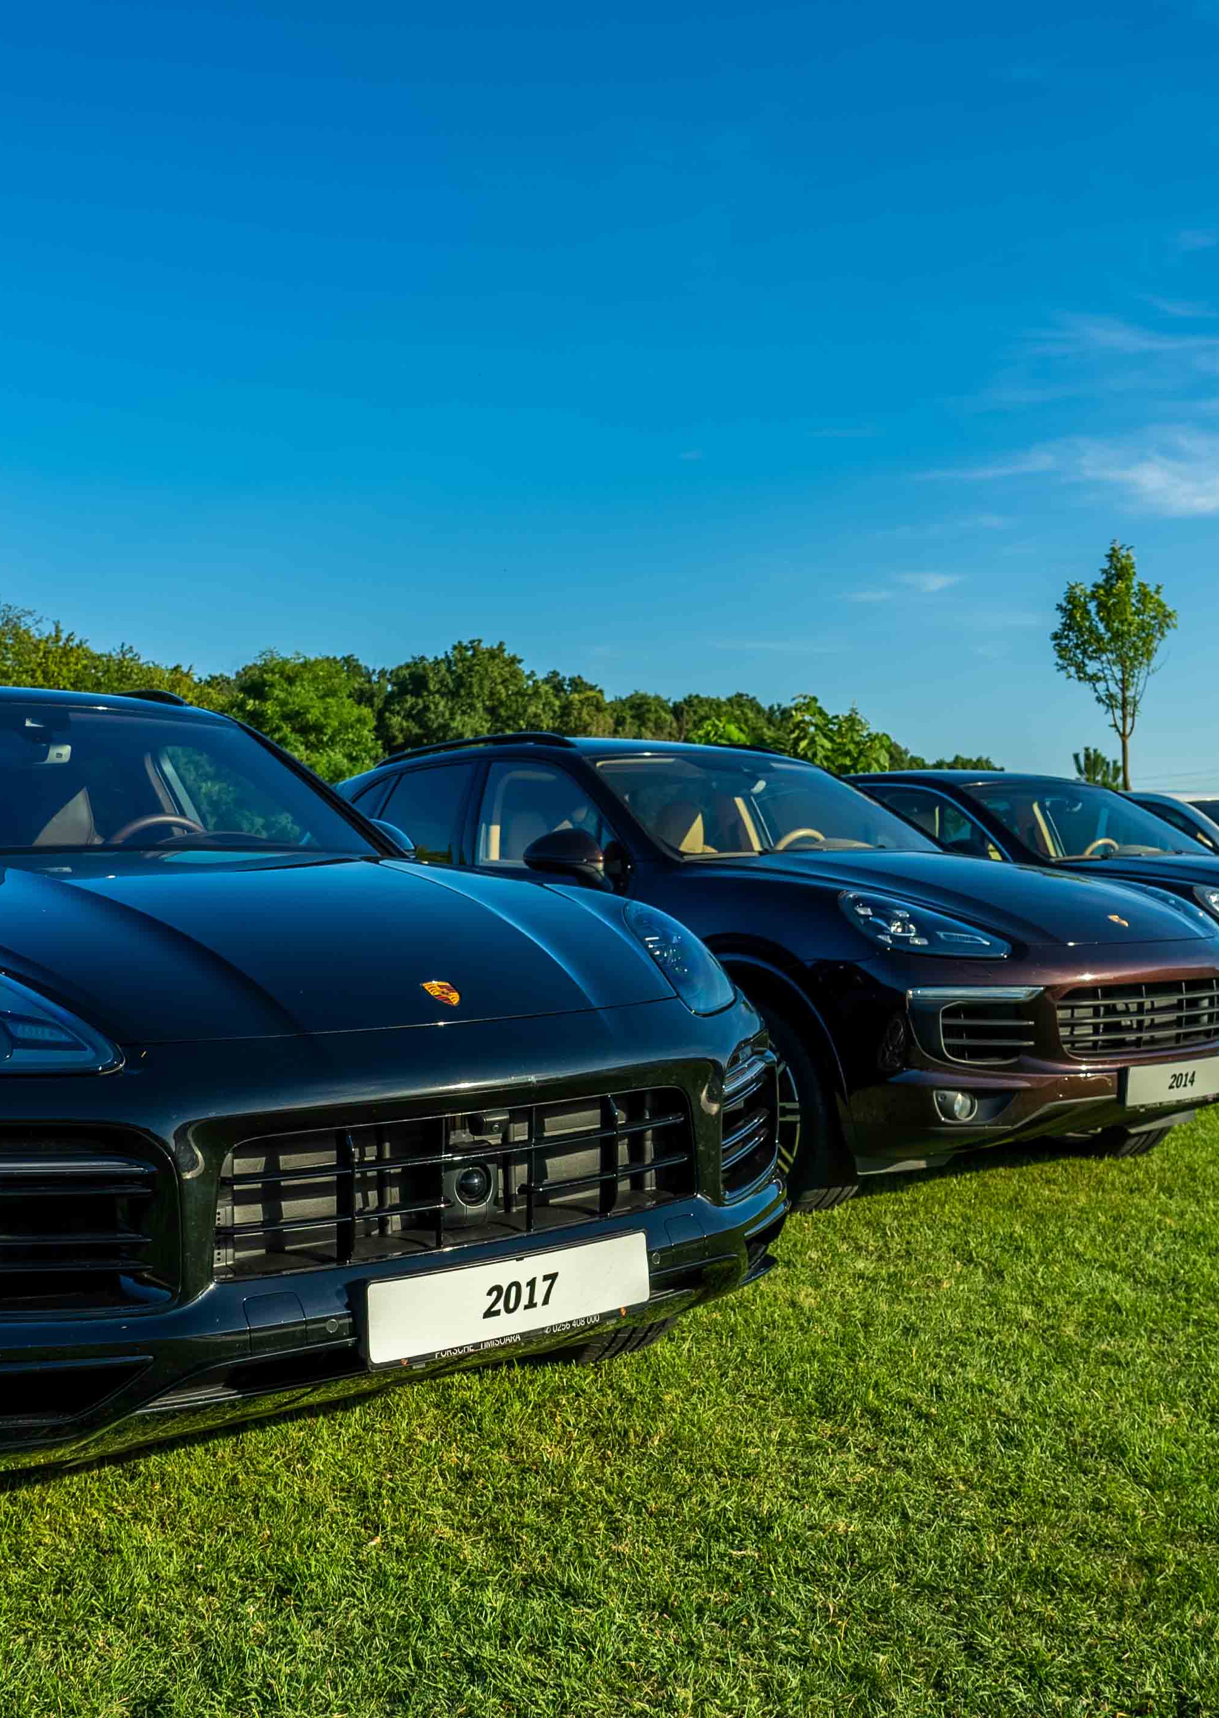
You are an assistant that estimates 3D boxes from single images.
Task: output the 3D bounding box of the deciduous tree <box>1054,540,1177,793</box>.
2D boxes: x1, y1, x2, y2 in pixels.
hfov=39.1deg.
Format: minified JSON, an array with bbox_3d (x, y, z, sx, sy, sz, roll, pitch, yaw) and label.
[{"bbox_3d":[8.290,-1.950,27.971,2.050,6.430,2.050,-1,-1,0],"label":"deciduous tree"}]

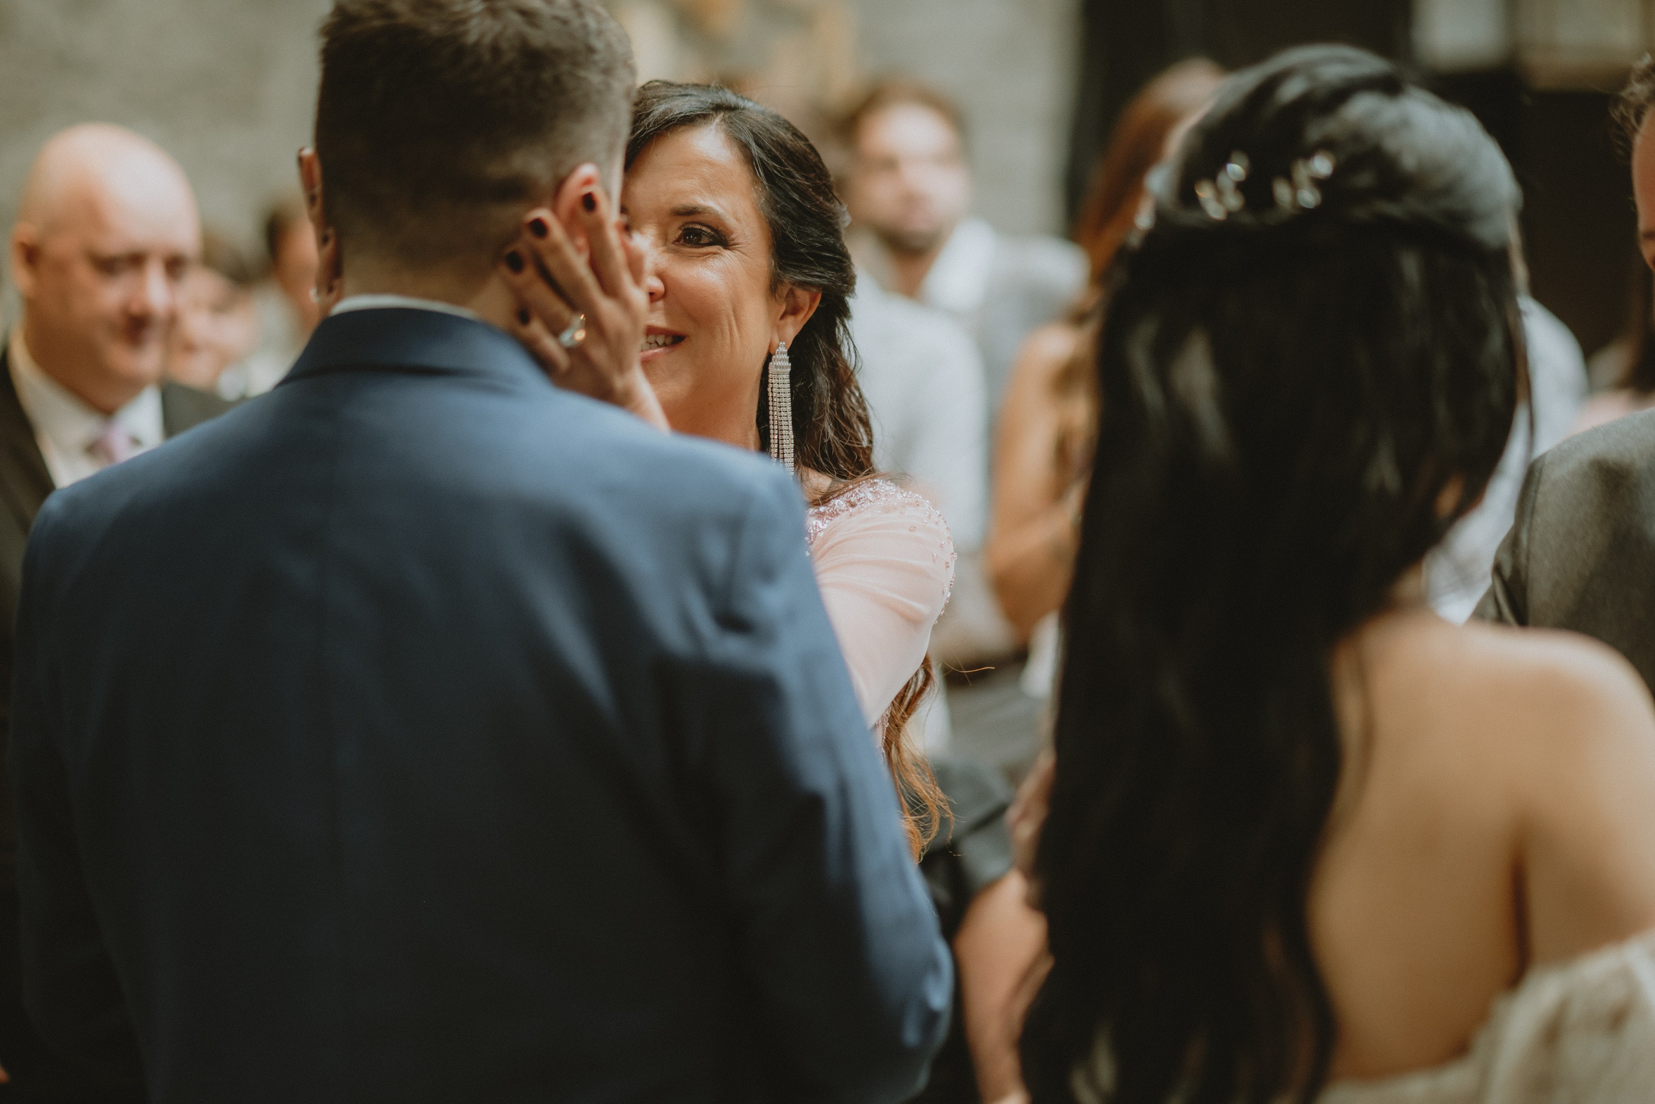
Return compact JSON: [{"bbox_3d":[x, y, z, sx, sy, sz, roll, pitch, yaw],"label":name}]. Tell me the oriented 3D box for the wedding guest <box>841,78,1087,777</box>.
[{"bbox_3d":[0.114,0.223,5.588,0.520,1.770,0.320,-1,6,-9],"label":"wedding guest"}]

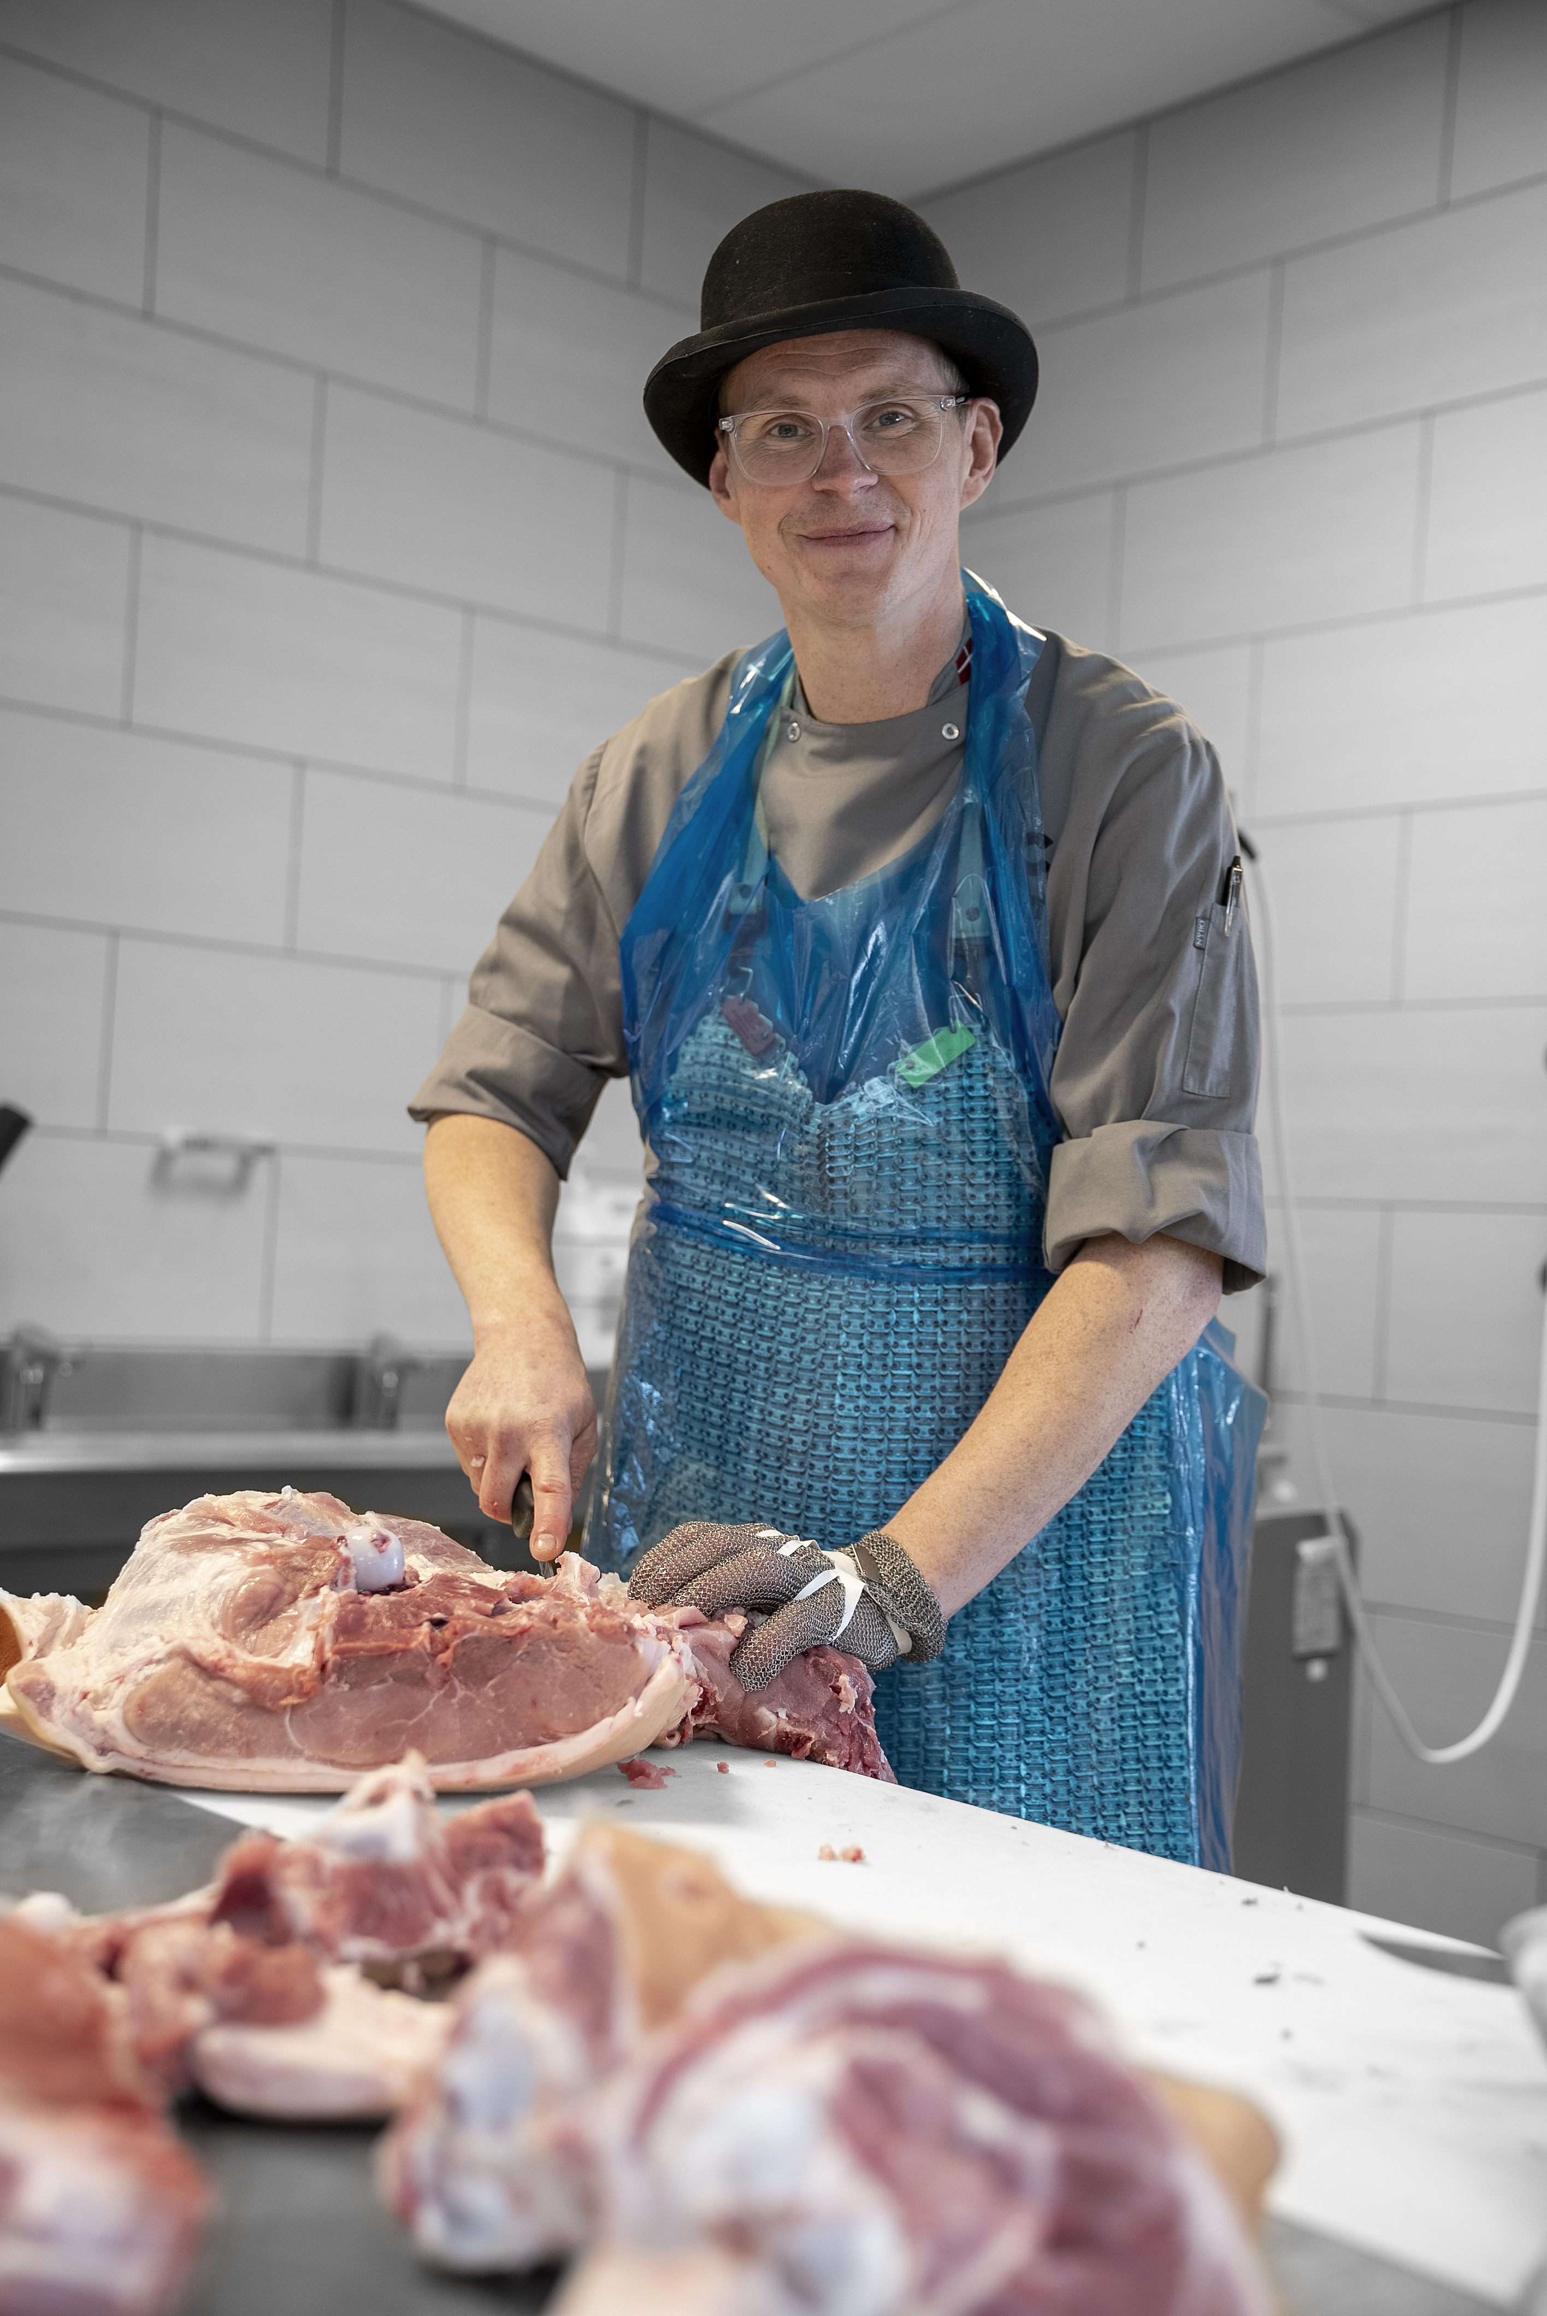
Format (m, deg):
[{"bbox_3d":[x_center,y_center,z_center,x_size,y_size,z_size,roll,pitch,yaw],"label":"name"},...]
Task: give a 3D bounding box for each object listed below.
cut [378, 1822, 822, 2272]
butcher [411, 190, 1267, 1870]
[{"bbox_3d":[-0.042,0.297,0.980,0.125,0.130,0.220,2,-2,27],"label":"cut"},{"bbox_3d":[0.070,0.296,1.750,0.540,1.820,0.500,2,-2,25],"label":"butcher"}]

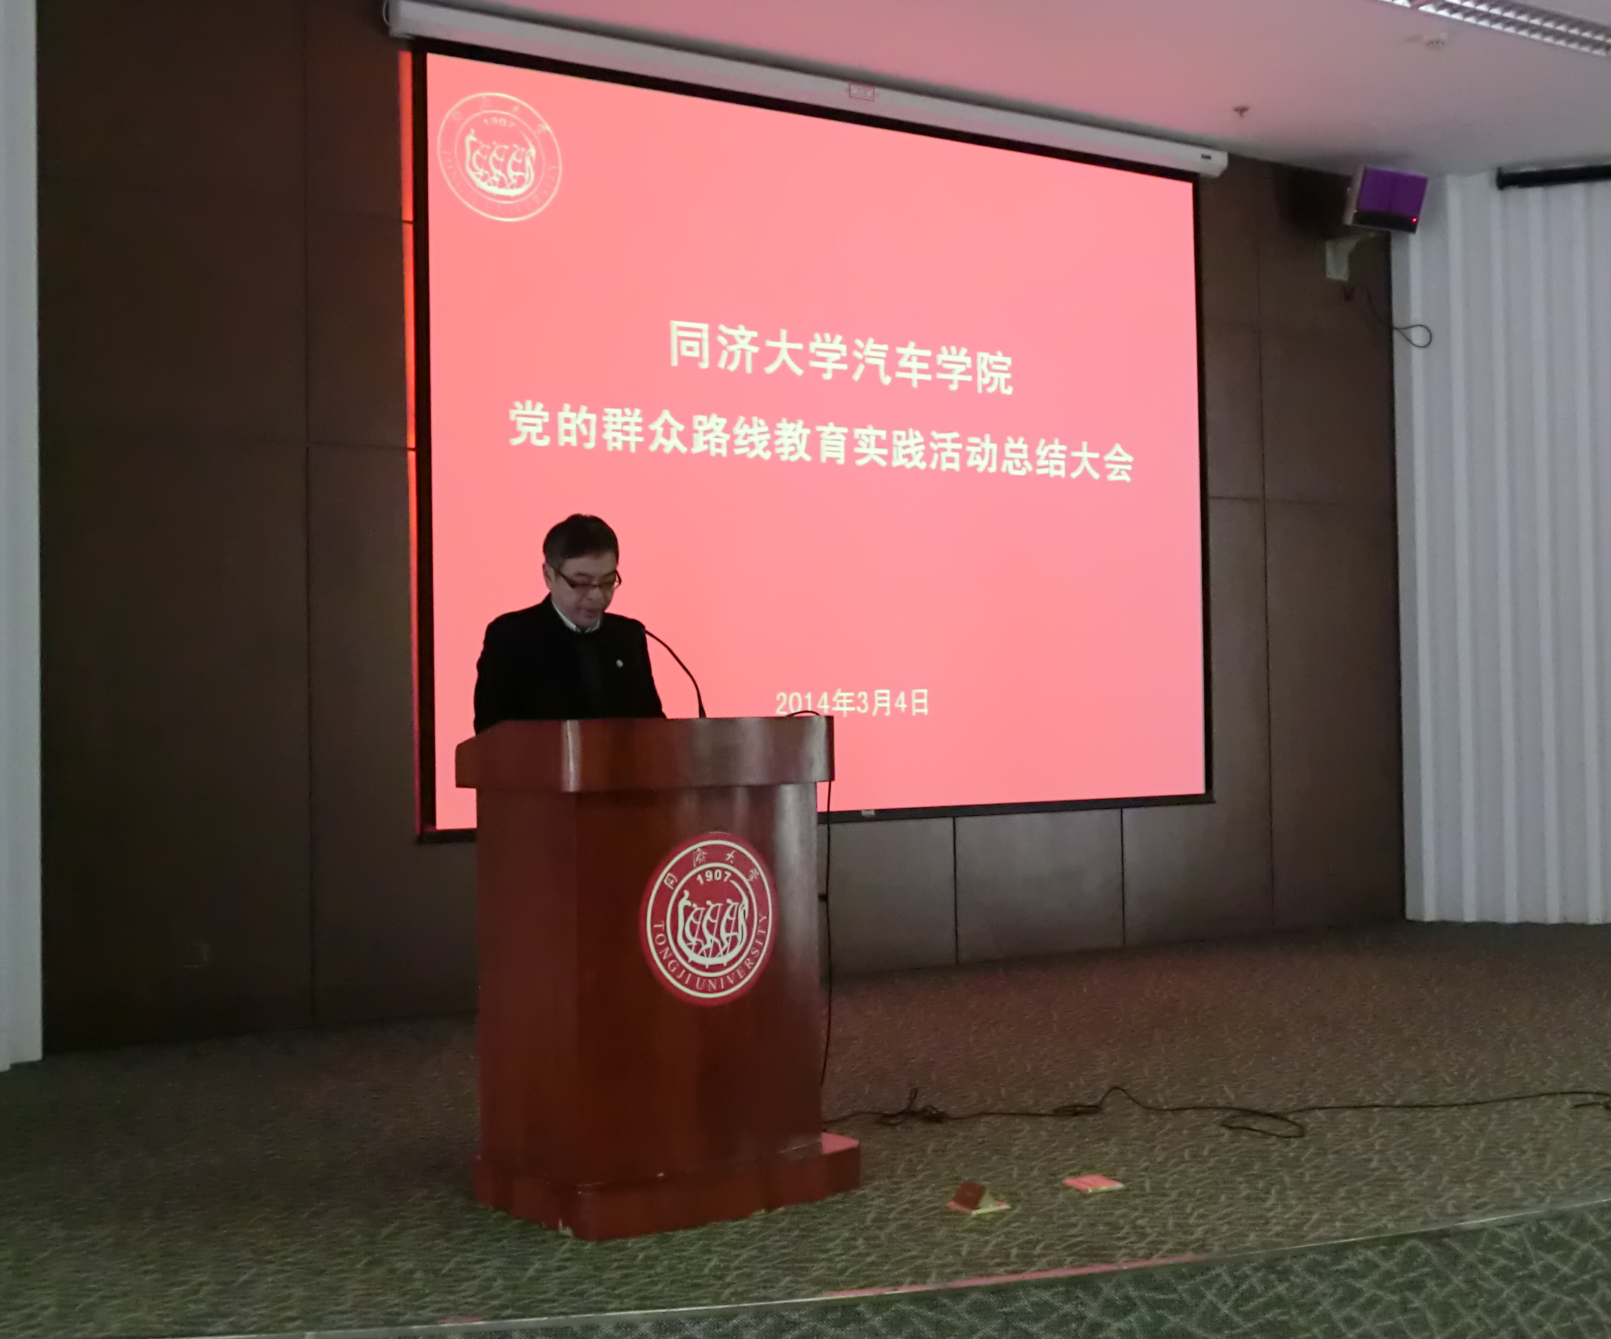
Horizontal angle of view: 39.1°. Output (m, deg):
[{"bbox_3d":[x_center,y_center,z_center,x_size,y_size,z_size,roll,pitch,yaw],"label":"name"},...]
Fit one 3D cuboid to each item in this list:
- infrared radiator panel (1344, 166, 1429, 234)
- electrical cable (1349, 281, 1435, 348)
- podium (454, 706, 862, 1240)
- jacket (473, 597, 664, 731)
[{"bbox_3d":[2.972,-2.418,11.677,0.475,0.285,0.105,0,17,-33],"label":"infrared radiator panel"},{"bbox_3d":[3.158,-1.911,12.220,0.450,0.360,0.150,0,-1,-14],"label":"electrical cable"},{"bbox_3d":[-0.337,0.693,5.517,0.865,1.150,0.690,0,-2,-39],"label":"podium"},{"bbox_3d":[-0.622,0.143,5.966,0.510,0.680,0.330,0,-2,-32],"label":"jacket"}]

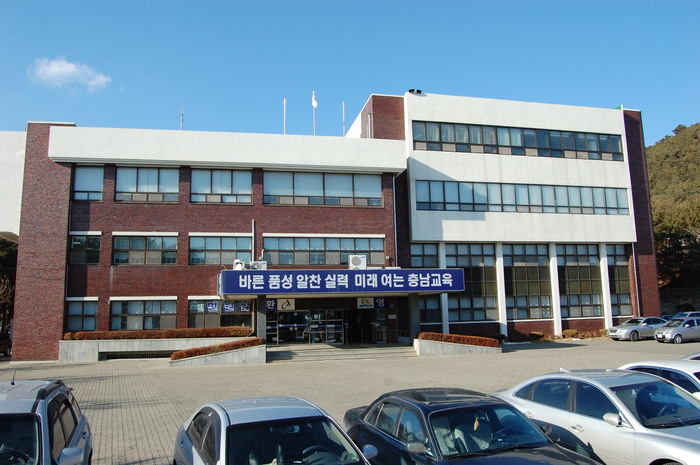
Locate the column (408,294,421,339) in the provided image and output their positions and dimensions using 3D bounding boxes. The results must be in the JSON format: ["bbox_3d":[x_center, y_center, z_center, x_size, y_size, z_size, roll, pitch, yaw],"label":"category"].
[{"bbox_3d":[3.429,4.617,27.786,0.440,2.659,0.500,0,-8,-12],"label":"column"}]

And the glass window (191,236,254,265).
[{"bbox_3d":[-7.533,1.055,30.743,3.597,1.654,0.120,1,-7,-12],"label":"glass window"}]

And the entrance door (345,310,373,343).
[{"bbox_3d":[0.547,5.371,29.910,1.754,1.994,0.120,0,-8,-12],"label":"entrance door"}]

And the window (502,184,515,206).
[{"bbox_3d":[10.966,-2.560,36.282,0.868,1.536,0.120,1,-7,-12],"label":"window"}]

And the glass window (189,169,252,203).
[{"bbox_3d":[-7.649,-2.798,31.216,3.594,2.205,0.120,1,-7,-12],"label":"glass window"}]

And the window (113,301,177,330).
[{"bbox_3d":[-11.972,4.853,30.477,3.632,1.724,0.120,0,-8,-11],"label":"window"}]

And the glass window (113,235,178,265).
[{"bbox_3d":[-11.786,1.010,30.275,3.679,1.752,0.150,1,-9,-12],"label":"glass window"}]

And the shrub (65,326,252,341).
[{"bbox_3d":[-10.592,5.692,29.466,9.800,0.520,0.750,0,-8,-11],"label":"shrub"}]

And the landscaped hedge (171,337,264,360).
[{"bbox_3d":[-6.261,5.509,24.946,4.160,0.891,0.650,0,-8,-12],"label":"landscaped hedge"}]

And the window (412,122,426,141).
[{"bbox_3d":[4.694,-6.889,35.420,0.894,1.367,0.120,1,-7,-12],"label":"window"}]

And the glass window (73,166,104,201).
[{"bbox_3d":[-14.751,-2.764,29.580,1.710,2.126,0.120,1,-7,-12],"label":"glass window"}]

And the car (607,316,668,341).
[{"bbox_3d":[18.954,6.257,34.069,4.750,1.450,1.820,1,-8,-18],"label":"car"}]

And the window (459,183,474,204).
[{"bbox_3d":[8.046,-2.726,36.280,1.020,1.539,0.100,1,-9,-12],"label":"window"}]

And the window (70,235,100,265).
[{"bbox_3d":[-14.938,0.979,29.661,1.661,1.740,0.150,1,-9,-12],"label":"window"}]

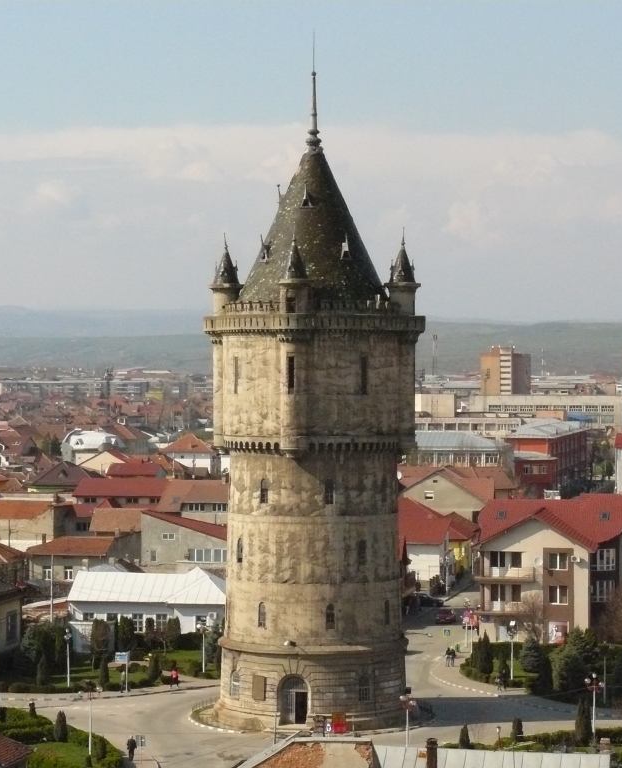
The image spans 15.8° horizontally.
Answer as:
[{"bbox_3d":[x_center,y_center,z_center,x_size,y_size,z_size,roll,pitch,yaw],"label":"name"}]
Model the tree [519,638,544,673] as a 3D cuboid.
[{"bbox_3d":[18.715,22.977,191.254,2.000,3.050,2.000,0,1,0],"label":"tree"}]

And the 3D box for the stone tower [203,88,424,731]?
[{"bbox_3d":[0.227,0.923,170.019,16.600,47.600,16.600,0,1,0],"label":"stone tower"}]

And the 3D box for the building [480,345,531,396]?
[{"bbox_3d":[89.343,-0.516,1030.051,17.500,32.500,17.500,1,1,40],"label":"building"}]

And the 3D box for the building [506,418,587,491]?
[{"bbox_3d":[49.198,14.762,469.329,11.500,13.500,50.000,0,1,13],"label":"building"}]

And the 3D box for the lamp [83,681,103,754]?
[{"bbox_3d":[-14.683,22.358,150.050,1.350,5.150,1.200,0,1,0],"label":"lamp"}]

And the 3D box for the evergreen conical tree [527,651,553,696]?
[{"bbox_3d":[17.892,22.524,175.272,2.000,3.600,2.000,0,1,0],"label":"evergreen conical tree"}]

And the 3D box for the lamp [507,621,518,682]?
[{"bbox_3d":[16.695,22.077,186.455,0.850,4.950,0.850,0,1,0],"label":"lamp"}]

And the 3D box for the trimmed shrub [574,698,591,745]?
[{"bbox_3d":[18.707,23.238,154.337,1.300,3.300,1.300,0,1,0],"label":"trimmed shrub"}]

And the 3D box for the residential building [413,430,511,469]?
[{"bbox_3d":[29.423,15.911,479.871,25.000,11.000,14.000,0,1,11],"label":"residential building"}]

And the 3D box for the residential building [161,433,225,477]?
[{"bbox_3d":[-26.044,16.038,503.135,10.500,10.300,10.500,0,1,12],"label":"residential building"}]

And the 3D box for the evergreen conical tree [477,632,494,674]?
[{"bbox_3d":[14.500,22.508,187.350,1.400,3.400,1.400,0,1,0],"label":"evergreen conical tree"}]

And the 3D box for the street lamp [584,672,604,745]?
[{"bbox_3d":[19.436,22.340,154.127,1.350,5.100,1.200,0,1,0],"label":"street lamp"}]

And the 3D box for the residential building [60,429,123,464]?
[{"bbox_3d":[-52.257,16.029,530.231,13.000,9.800,11.000,0,1,-18],"label":"residential building"}]

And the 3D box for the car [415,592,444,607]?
[{"bbox_3d":[12.350,23.231,243.556,4.300,1.450,1.750,0,1,10],"label":"car"}]

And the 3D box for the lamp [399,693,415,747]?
[{"bbox_3d":[6.353,22.335,148.000,1.100,4.500,1.000,0,1,0],"label":"lamp"}]

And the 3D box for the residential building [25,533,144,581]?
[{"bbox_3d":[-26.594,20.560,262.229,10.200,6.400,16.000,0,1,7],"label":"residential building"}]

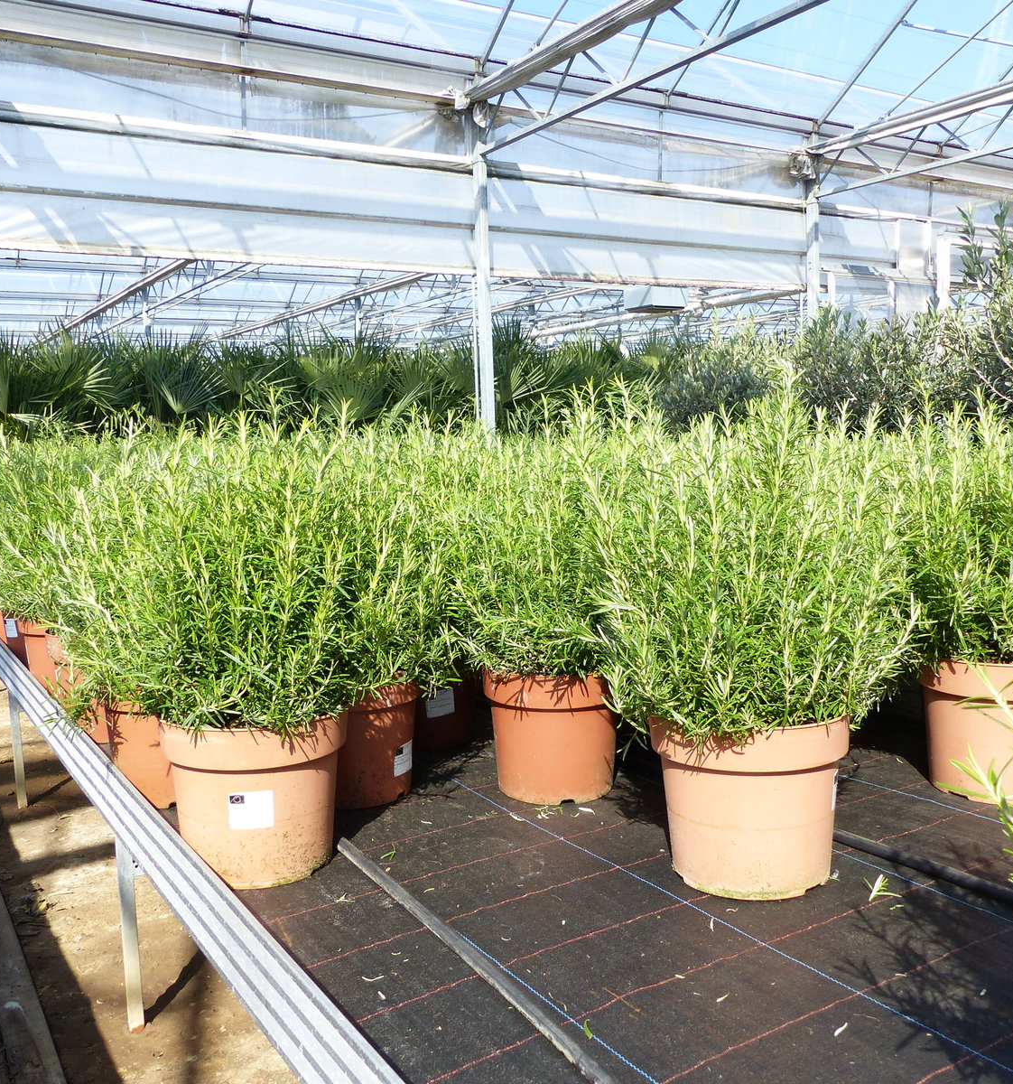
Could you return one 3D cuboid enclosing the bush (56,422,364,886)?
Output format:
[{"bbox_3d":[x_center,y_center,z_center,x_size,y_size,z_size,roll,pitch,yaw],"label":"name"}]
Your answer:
[{"bbox_3d":[-0.410,0.153,1.490,0.420,0.628,0.400,-2,6,0],"label":"bush"}]

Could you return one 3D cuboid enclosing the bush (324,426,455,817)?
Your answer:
[{"bbox_3d":[-0.250,0.123,1.745,0.345,0.625,0.345,-2,6,0],"label":"bush"}]

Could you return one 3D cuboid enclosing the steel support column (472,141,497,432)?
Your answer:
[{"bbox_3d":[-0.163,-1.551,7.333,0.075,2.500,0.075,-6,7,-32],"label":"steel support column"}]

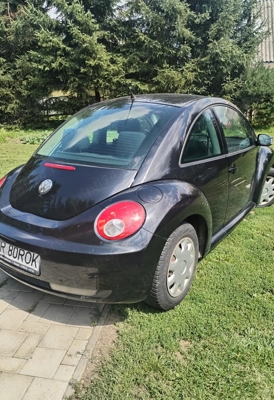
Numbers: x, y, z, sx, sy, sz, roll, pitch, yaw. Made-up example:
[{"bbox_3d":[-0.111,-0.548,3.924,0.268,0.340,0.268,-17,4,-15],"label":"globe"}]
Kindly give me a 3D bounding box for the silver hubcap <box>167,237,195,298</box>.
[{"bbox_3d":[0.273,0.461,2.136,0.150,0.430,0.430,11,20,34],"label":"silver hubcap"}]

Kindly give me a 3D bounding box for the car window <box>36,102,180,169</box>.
[{"bbox_3d":[-0.275,-0.568,2.395,1.080,0.140,0.950,11,49,34],"label":"car window"}]

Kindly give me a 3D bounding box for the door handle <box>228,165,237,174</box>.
[{"bbox_3d":[0.865,-0.272,2.715,0.050,0.065,0.175,11,20,34],"label":"door handle"}]

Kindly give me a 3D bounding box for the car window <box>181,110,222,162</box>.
[{"bbox_3d":[0.475,-0.489,2.261,0.080,0.390,0.730,-9,8,38],"label":"car window"}]

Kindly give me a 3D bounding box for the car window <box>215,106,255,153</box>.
[{"bbox_3d":[1.015,-0.721,3.007,0.080,0.450,0.980,-9,8,38],"label":"car window"}]

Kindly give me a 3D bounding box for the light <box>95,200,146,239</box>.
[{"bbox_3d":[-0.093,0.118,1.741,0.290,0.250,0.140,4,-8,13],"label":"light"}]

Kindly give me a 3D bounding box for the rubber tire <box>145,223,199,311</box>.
[{"bbox_3d":[0.251,0.456,2.151,0.210,0.630,0.630,11,20,34],"label":"rubber tire"}]

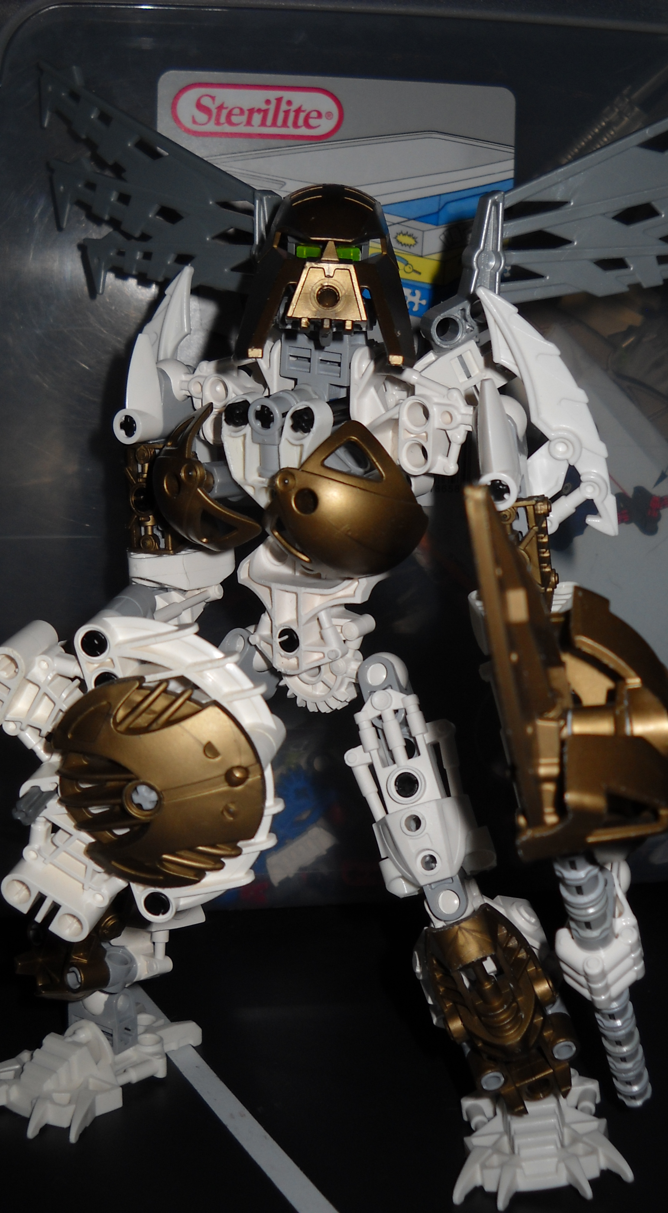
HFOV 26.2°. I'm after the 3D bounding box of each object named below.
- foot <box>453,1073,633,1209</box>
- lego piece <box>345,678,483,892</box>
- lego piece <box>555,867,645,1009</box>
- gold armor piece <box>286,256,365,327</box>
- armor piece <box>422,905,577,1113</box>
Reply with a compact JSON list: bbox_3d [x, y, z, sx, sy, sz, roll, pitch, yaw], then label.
[{"bbox_3d":[0.042,0.107,0.310,0.036,0.017,0.061,-10,3,6],"label":"foot"},{"bbox_3d":[0.017,0.036,0.278,0.022,0.042,0.015,-24,-23,16],"label":"lego piece"},{"bbox_3d":[0.054,0.068,0.294,0.018,0.027,0.016,-15,16,7],"label":"lego piece"},{"bbox_3d":[-0.002,-0.069,0.312,0.017,0.015,0.006,0,-12,-2],"label":"gold armor piece"},{"bbox_3d":[0.033,0.080,0.286,0.022,0.045,0.017,-19,27,10],"label":"armor piece"}]

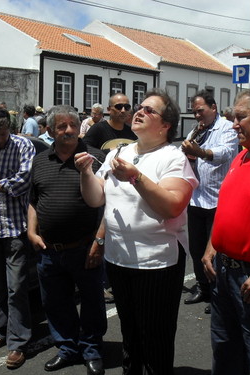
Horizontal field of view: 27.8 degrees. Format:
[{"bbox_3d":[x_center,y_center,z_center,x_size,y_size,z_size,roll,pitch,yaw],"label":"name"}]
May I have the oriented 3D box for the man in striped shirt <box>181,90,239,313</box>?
[{"bbox_3d":[0.701,0.119,4.030,0.440,1.748,0.490,-5,11,-39],"label":"man in striped shirt"}]

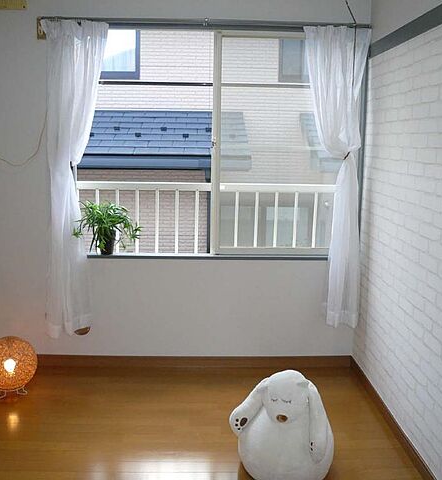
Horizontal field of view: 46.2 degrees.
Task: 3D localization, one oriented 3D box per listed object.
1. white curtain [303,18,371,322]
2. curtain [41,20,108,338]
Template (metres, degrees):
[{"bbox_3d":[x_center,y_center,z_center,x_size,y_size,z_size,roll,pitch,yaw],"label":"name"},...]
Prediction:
[{"bbox_3d":[0.643,-0.313,2.986,0.395,1.725,0.130,1,11,-2],"label":"white curtain"},{"bbox_3d":[-0.822,-0.291,2.945,0.387,1.790,0.130,1,11,-2],"label":"curtain"}]

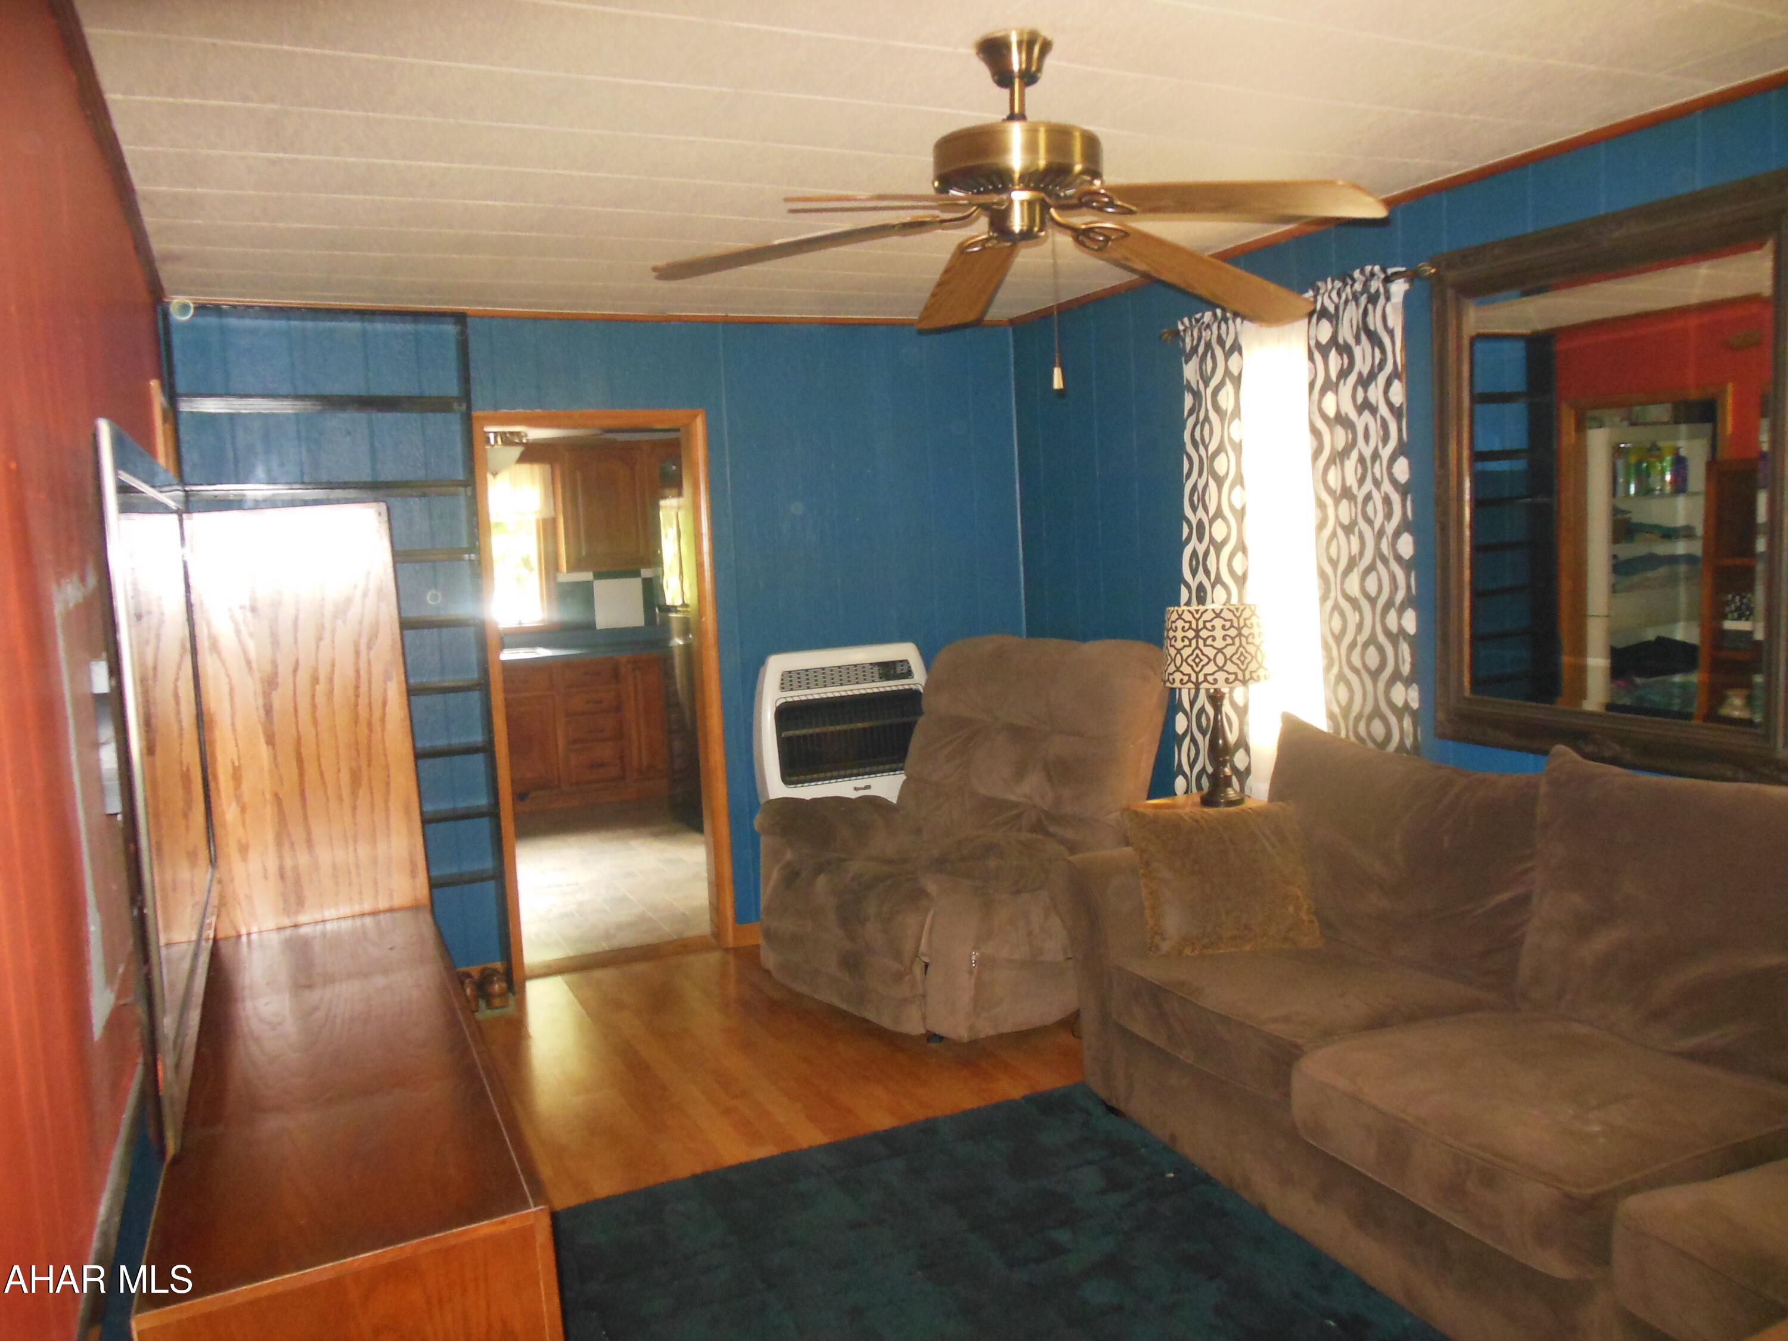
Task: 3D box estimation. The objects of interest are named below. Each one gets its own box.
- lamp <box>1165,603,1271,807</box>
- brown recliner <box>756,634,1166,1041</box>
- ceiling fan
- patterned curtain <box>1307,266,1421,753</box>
[{"bbox_3d":[1.017,0.104,3.994,0.310,0.603,0.310,-3,6,0],"label":"lamp"},{"bbox_3d":[0.189,0.518,4.546,1.015,1.143,1.005,-8,8,-40],"label":"brown recliner"},{"bbox_3d":[0.216,-0.877,2.223,1.280,0.394,1.280,-6,7,-26],"label":"ceiling fan"},{"bbox_3d":[1.355,-0.070,3.722,0.089,2.100,0.364,-6,7,-26],"label":"patterned curtain"}]

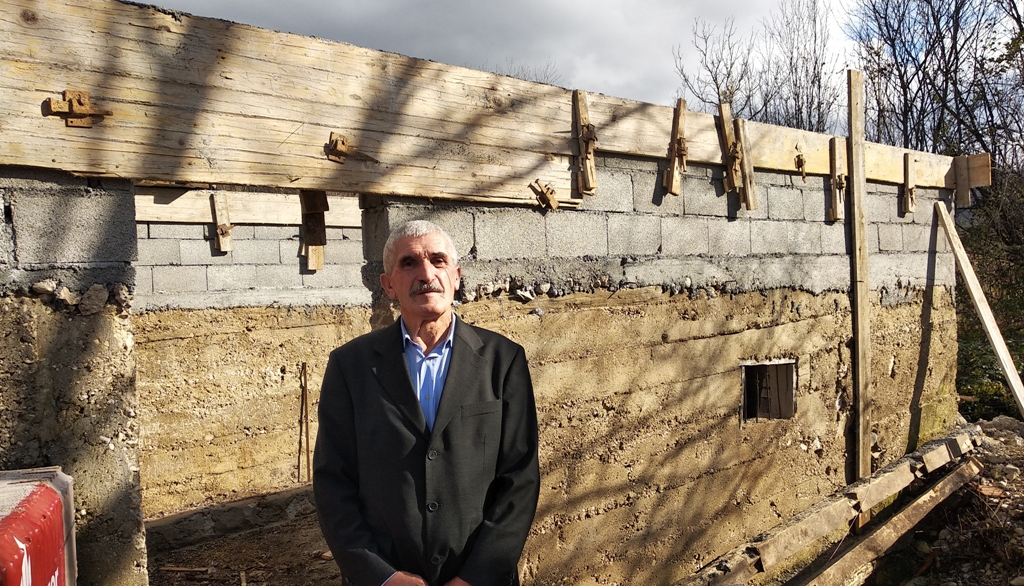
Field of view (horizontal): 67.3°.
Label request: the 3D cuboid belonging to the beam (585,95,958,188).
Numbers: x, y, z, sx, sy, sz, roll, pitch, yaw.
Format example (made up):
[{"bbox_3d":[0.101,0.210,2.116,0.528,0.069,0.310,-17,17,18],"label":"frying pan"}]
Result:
[{"bbox_3d":[2.002,-0.893,4.968,4.300,0.250,0.035,-3,2,-40],"label":"beam"}]

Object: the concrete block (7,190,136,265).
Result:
[{"bbox_3d":[-1.302,-0.185,2.275,0.315,0.195,0.195,-3,2,-40],"label":"concrete block"}]

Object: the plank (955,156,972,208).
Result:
[{"bbox_3d":[3.699,-0.911,6.307,0.045,0.410,0.110,-3,2,-40],"label":"plank"}]

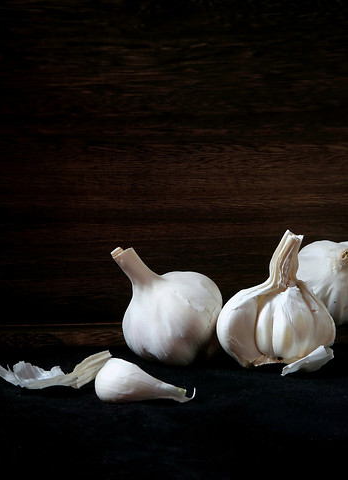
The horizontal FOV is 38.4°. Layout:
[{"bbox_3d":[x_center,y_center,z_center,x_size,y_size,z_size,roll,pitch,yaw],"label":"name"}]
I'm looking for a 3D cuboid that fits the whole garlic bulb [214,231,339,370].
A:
[{"bbox_3d":[0.054,0.032,0.263,0.061,0.071,0.056,8,2,8],"label":"whole garlic bulb"}]

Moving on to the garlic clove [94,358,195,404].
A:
[{"bbox_3d":[-0.012,0.059,0.208,0.040,0.018,0.020,0,2,6],"label":"garlic clove"}]

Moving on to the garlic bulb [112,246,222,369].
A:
[{"bbox_3d":[-0.006,0.035,0.267,0.053,0.068,0.053,-33,5,0],"label":"garlic bulb"}]

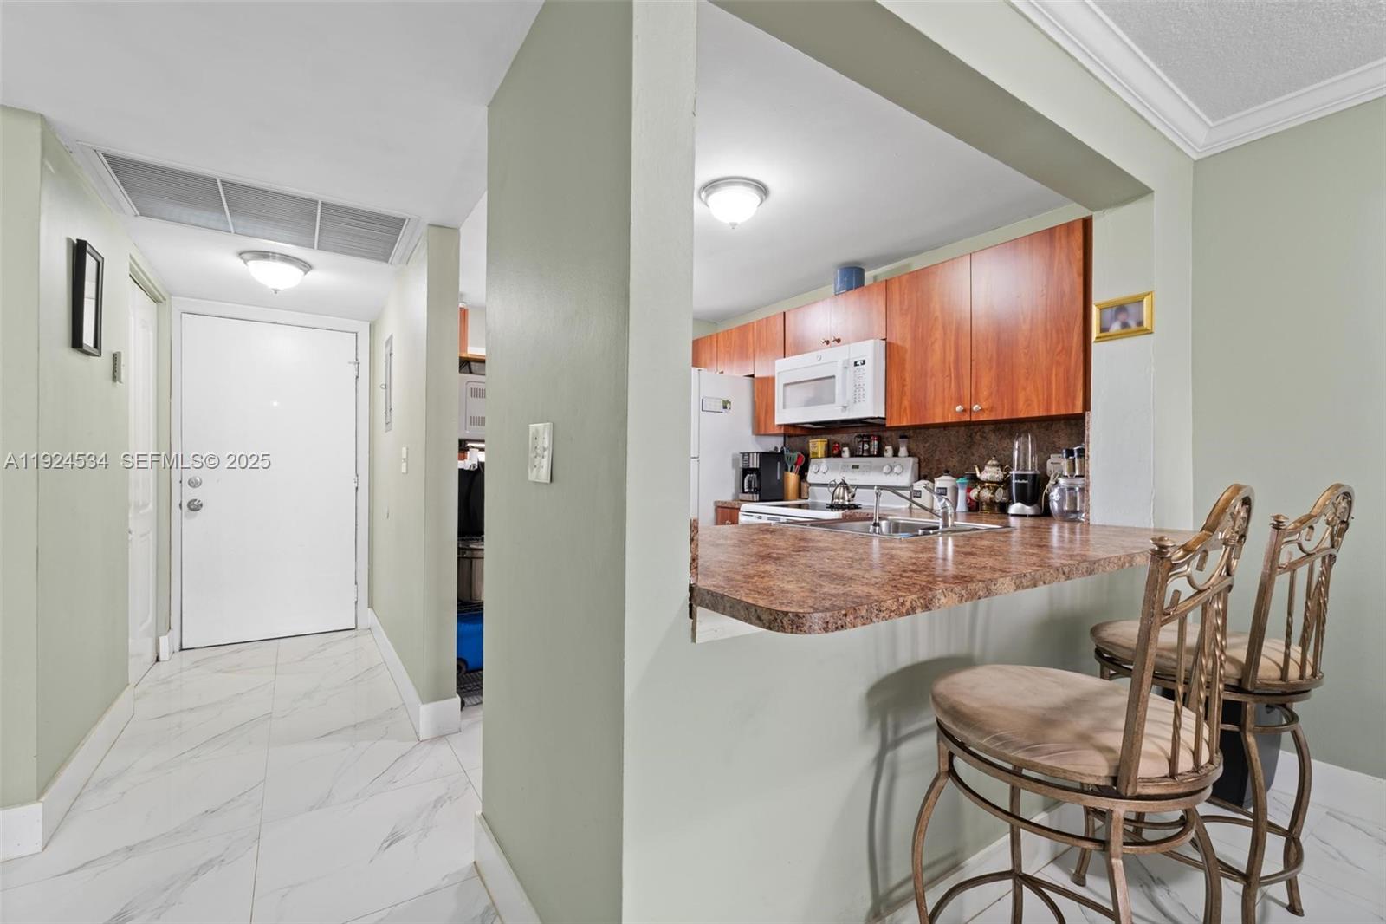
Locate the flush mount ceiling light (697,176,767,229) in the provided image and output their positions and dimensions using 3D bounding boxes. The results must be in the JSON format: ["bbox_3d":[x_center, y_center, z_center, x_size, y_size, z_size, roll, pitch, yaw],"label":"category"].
[{"bbox_3d":[0.178,-1.081,2.498,0.302,0.148,0.302,0,0,0],"label":"flush mount ceiling light"}]

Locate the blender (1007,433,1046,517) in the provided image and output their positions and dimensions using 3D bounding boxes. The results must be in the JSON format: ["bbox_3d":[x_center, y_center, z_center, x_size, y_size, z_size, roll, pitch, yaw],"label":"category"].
[{"bbox_3d":[1.516,0.061,2.643,0.145,0.370,0.145,1,0,-37],"label":"blender"}]

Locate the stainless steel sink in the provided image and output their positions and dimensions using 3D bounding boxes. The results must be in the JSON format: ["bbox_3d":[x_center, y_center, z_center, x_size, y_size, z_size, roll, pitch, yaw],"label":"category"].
[{"bbox_3d":[0.773,0.339,2.221,0.660,0.190,0.545,1,0,-34],"label":"stainless steel sink"}]

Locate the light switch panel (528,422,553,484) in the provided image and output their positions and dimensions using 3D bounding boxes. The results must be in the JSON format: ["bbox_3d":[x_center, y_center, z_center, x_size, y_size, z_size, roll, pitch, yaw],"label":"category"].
[{"bbox_3d":[-0.332,-0.020,1.255,0.010,0.126,0.132,1,0,-34],"label":"light switch panel"}]

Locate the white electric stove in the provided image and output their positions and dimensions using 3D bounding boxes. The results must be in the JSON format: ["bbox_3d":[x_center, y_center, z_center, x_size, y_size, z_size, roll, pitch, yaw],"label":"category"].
[{"bbox_3d":[0.756,0.571,3.289,0.680,1.195,0.760,1,0,-34],"label":"white electric stove"}]

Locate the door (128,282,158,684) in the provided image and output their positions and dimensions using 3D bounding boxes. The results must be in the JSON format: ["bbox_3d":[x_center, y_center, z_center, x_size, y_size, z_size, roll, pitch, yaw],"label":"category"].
[{"bbox_3d":[-2.803,0.126,2.923,0.038,2.030,0.860,1,0,-34],"label":"door"}]

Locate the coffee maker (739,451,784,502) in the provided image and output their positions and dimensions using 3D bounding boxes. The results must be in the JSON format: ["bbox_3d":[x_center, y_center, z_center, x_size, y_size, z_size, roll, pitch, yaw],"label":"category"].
[{"bbox_3d":[0.454,0.099,3.754,0.230,0.305,0.190,1,0,-34],"label":"coffee maker"}]

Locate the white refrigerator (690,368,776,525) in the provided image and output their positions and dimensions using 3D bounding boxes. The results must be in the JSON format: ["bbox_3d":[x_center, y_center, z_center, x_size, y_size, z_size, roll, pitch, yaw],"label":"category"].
[{"bbox_3d":[0.099,0.298,4.125,0.800,1.740,0.760,1,0,-34],"label":"white refrigerator"}]

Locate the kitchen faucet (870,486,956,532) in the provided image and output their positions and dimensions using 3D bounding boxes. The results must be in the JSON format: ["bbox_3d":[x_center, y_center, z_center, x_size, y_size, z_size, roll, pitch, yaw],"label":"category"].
[{"bbox_3d":[0.806,0.171,2.107,0.265,0.180,0.060,0,0,33],"label":"kitchen faucet"}]

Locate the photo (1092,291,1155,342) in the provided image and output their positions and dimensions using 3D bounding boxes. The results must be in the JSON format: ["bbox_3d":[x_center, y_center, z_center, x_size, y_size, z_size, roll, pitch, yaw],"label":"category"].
[{"bbox_3d":[1.655,-0.552,2.227,0.018,0.150,0.192,1,0,-34],"label":"photo"}]

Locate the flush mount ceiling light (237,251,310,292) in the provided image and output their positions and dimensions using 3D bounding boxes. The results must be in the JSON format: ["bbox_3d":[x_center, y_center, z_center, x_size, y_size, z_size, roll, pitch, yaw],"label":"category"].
[{"bbox_3d":[-2.125,-0.939,2.946,0.305,0.163,0.305,1,0,-34],"label":"flush mount ceiling light"}]

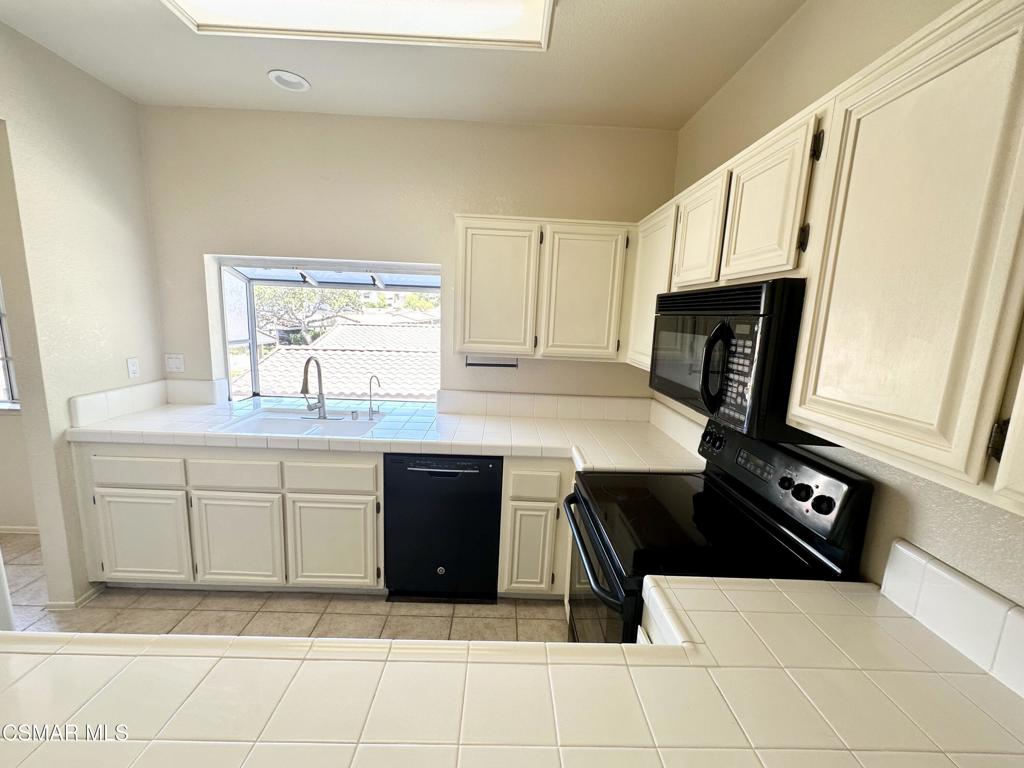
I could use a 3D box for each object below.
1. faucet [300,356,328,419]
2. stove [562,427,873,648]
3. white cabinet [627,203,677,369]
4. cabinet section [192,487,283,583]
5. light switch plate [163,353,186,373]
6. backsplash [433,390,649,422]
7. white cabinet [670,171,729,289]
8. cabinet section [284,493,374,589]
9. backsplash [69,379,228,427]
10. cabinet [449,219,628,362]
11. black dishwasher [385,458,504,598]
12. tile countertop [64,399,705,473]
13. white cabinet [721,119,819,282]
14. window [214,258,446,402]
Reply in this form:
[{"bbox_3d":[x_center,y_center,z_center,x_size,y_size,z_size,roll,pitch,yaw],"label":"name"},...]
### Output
[{"bbox_3d":[-1.116,0.029,2.299,0.128,0.370,0.224,2,9,-1],"label":"faucet"},{"bbox_3d":[0.555,0.778,1.480,0.673,1.181,0.780,2,9,-1],"label":"stove"},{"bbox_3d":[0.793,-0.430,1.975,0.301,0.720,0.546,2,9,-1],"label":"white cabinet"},{"bbox_3d":[-1.427,0.768,2.408,0.463,0.520,0.520,2,9,-1],"label":"cabinet section"},{"bbox_3d":[-2.099,-0.130,2.576,0.114,0.115,0.010,2,9,-1],"label":"light switch plate"},{"bbox_3d":[0.215,0.144,2.654,1.381,0.145,0.020,2,9,-1],"label":"backsplash"},{"bbox_3d":[0.804,-0.515,1.483,0.306,0.352,0.398,2,9,-1],"label":"white cabinet"},{"bbox_3d":[-0.946,0.786,2.419,0.463,0.518,0.520,2,9,-1],"label":"cabinet section"},{"bbox_3d":[-2.013,0.095,2.379,0.319,0.145,0.704,2,9,-1],"label":"backsplash"},{"bbox_3d":[0.166,-0.524,2.379,0.951,0.720,0.339,2,9,-1],"label":"cabinet"},{"bbox_3d":[-0.368,0.738,2.458,0.612,0.863,0.595,2,9,-1],"label":"black dishwasher"},{"bbox_3d":[-0.639,0.265,2.351,3.091,0.065,1.142,2,9,-1],"label":"tile countertop"},{"bbox_3d":[0.810,-0.452,1.103,0.306,0.352,0.372,2,9,-1],"label":"white cabinet"},{"bbox_3d":[-1.162,-0.321,2.814,1.418,0.908,0.265,2,9,-1],"label":"window"}]

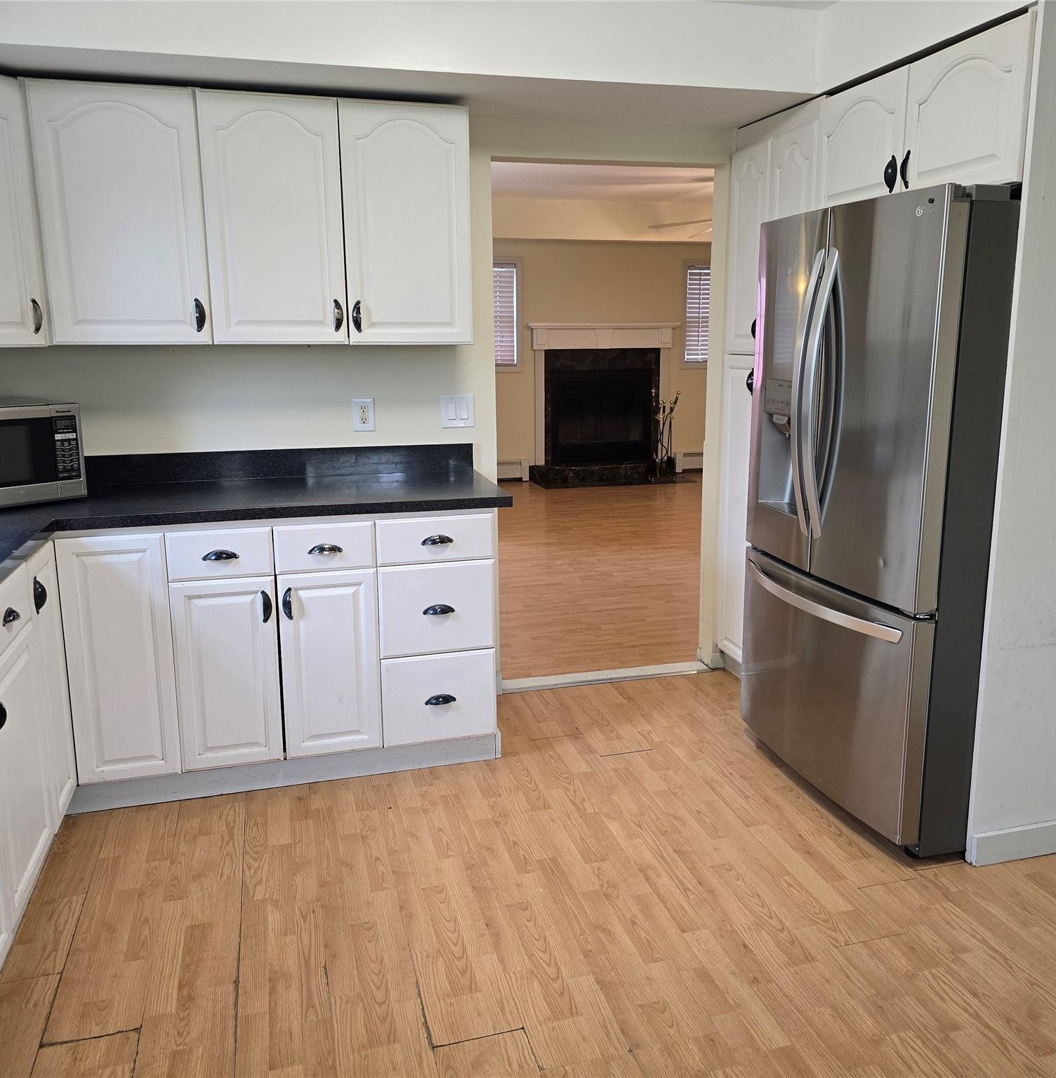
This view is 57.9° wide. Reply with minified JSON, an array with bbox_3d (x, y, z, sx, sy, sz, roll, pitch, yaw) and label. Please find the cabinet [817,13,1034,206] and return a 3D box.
[{"bbox_3d":[1.312,-1.139,2.732,0.540,0.390,0.870,-4,12,-15],"label":"cabinet"}]

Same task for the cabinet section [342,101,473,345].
[{"bbox_3d":[-0.425,-1.018,3.175,0.404,0.733,0.327,-4,11,-16],"label":"cabinet section"}]

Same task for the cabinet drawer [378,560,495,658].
[{"bbox_3d":[-0.340,0.183,3.226,0.372,0.297,0.450,-4,12,-15],"label":"cabinet drawer"}]

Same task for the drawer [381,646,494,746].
[{"bbox_3d":[-0.338,0.476,3.285,0.372,0.296,0.450,-4,12,-15],"label":"drawer"}]

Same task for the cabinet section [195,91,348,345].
[{"bbox_3d":[-0.814,-0.993,3.066,0.407,0.733,0.327,-4,11,-16],"label":"cabinet section"}]

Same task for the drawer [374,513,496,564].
[{"bbox_3d":[-0.342,-0.032,3.183,0.372,0.143,0.450,-4,12,-15],"label":"drawer"}]

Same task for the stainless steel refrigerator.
[{"bbox_3d":[1.211,-0.097,2.924,0.800,1.765,0.910,-4,12,-15],"label":"stainless steel refrigerator"}]

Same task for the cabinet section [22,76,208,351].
[{"bbox_3d":[-1.226,-0.968,2.951,0.450,0.733,0.327,-4,11,-16],"label":"cabinet section"}]

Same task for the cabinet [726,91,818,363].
[{"bbox_3d":[1.111,-1.096,3.483,0.540,0.810,0.600,-4,12,-15],"label":"cabinet"}]

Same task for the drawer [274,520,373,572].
[{"bbox_3d":[-0.668,-0.012,3.095,0.301,0.143,0.450,-4,12,-15],"label":"drawer"}]

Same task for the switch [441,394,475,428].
[{"bbox_3d":[-0.264,-0.482,3.609,0.120,0.120,0.015,-4,12,-15],"label":"switch"}]

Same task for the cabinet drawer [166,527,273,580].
[{"bbox_3d":[-0.962,0.007,3.015,0.302,0.143,0.450,-4,12,-15],"label":"cabinet drawer"}]

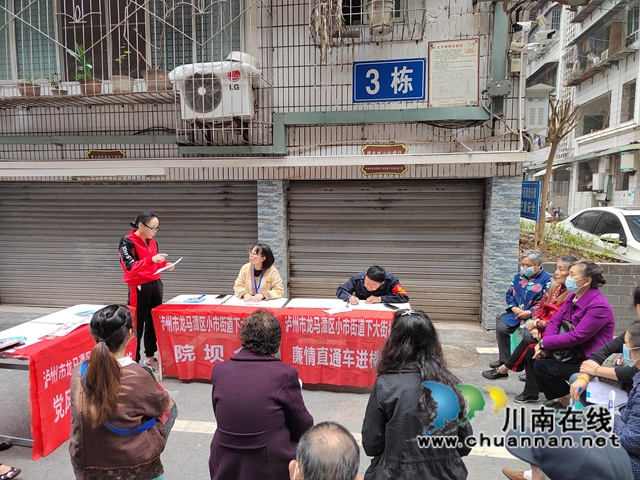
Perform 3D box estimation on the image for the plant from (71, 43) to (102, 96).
[{"bbox_3d":[-3.114,-2.267,5.670,0.390,0.710,0.360,1,3,8],"label":"plant"}]

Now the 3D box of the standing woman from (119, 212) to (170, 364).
[{"bbox_3d":[-1.844,0.511,4.480,0.440,1.600,0.470,2,4,23],"label":"standing woman"}]

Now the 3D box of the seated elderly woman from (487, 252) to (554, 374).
[{"bbox_3d":[2.156,0.733,4.550,0.680,1.180,0.500,-3,4,-40],"label":"seated elderly woman"}]

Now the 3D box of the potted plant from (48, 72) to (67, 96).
[{"bbox_3d":[-3.738,-2.200,6.079,0.280,0.370,0.270,1,5,8],"label":"potted plant"}]

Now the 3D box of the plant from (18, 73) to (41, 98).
[{"bbox_3d":[-3.976,-2.087,5.800,0.290,0.380,0.290,1,3,8],"label":"plant"}]

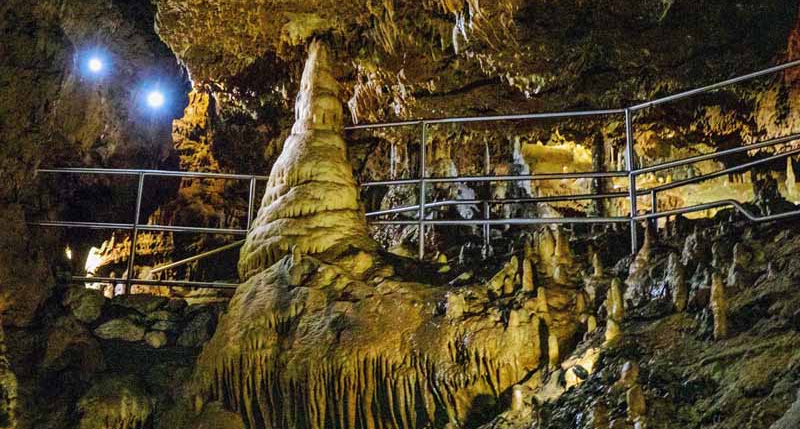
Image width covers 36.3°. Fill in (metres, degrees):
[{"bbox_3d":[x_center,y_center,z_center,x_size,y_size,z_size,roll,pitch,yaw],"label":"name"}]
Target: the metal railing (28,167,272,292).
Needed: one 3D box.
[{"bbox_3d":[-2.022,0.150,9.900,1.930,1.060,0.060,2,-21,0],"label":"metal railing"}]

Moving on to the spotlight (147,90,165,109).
[{"bbox_3d":[-2.241,-1.054,11.200,0.160,0.160,0.160,7,-10,-12],"label":"spotlight"}]

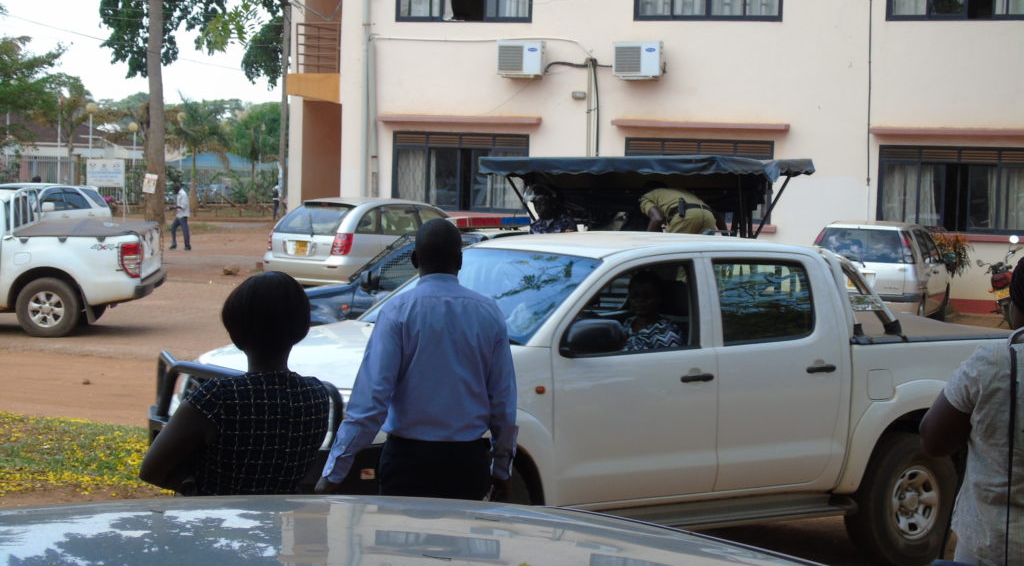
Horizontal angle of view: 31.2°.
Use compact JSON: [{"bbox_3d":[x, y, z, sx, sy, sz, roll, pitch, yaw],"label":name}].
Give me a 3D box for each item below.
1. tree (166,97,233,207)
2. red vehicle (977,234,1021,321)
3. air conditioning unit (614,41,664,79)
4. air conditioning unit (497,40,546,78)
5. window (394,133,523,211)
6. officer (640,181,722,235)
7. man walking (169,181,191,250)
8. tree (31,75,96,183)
[{"bbox_3d":[-15.042,-6.189,88.000,3.167,5.566,3.167,2,4,0],"label":"tree"},{"bbox_3d":[6.609,0.036,24.863,0.750,1.180,1.950,2,4,10],"label":"red vehicle"},{"bbox_3d":[1.983,-3.468,28.529,0.790,0.550,0.280,3,4,23],"label":"air conditioning unit"},{"bbox_3d":[0.174,-3.577,29.295,0.790,0.550,0.280,3,4,23],"label":"air conditioning unit"},{"bbox_3d":[-0.879,-1.822,30.149,2.447,1.293,0.150,3,4,23],"label":"window"},{"bbox_3d":[1.364,-0.173,14.824,0.680,1.250,0.500,5,5,35],"label":"officer"},{"bbox_3d":[-8.158,-1.644,45.000,0.650,1.680,0.500,2,4,-2],"label":"man walking"},{"bbox_3d":[-18.055,-5.628,74.000,2.582,5.487,2.582,2,4,0],"label":"tree"}]

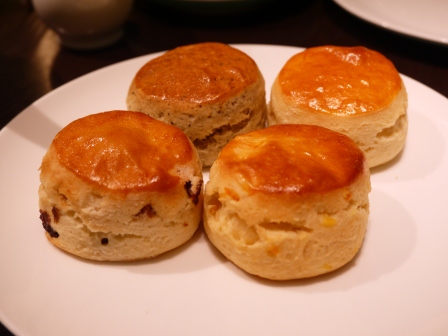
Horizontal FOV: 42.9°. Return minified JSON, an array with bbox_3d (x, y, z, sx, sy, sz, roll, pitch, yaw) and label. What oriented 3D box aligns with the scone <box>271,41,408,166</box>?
[{"bbox_3d":[0.052,-0.028,0.262,0.062,0.040,0.062,-1,37,0],"label":"scone"}]

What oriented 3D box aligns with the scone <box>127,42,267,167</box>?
[{"bbox_3d":[-0.012,-0.032,0.270,0.064,0.039,0.064,-1,37,0],"label":"scone"}]

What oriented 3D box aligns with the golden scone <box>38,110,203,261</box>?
[{"bbox_3d":[-0.041,0.005,0.224,0.063,0.038,0.063,-1,37,0],"label":"golden scone"}]

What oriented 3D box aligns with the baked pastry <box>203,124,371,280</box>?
[{"bbox_3d":[0.024,0.009,0.216,0.063,0.038,0.063,-1,37,0],"label":"baked pastry"}]

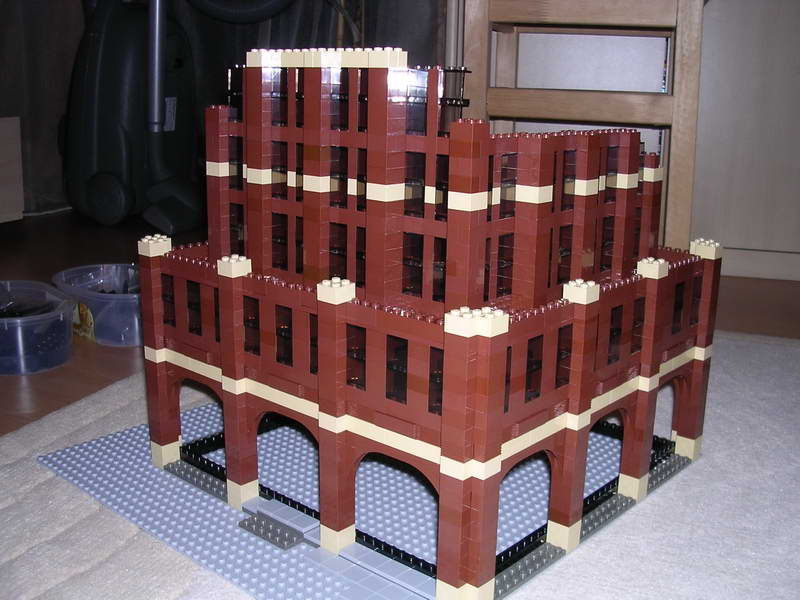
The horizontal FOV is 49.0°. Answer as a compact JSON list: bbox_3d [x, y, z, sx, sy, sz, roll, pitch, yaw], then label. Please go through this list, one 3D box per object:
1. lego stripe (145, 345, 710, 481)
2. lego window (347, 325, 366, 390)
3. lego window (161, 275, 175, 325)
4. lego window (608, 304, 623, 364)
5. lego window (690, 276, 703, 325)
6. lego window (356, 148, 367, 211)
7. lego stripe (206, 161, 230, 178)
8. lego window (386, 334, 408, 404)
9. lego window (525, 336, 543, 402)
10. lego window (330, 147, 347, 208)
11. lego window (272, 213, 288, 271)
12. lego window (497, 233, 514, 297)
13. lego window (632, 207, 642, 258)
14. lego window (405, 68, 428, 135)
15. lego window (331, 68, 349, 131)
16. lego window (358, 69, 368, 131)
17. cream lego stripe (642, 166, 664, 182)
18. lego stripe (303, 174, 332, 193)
[{"bbox_3d":[0.026,0.038,0.683,0.320,0.010,0.320,13,18,40],"label":"lego stripe"},{"bbox_3d":[-0.023,0.033,0.525,0.016,0.038,0.008,13,19,40],"label":"lego window"},{"bbox_3d":[-0.167,0.000,0.647,0.016,0.038,0.007,13,18,40],"label":"lego window"},{"bbox_3d":[0.138,0.023,0.579,0.008,0.038,0.016,13,19,40],"label":"lego window"},{"bbox_3d":[0.223,0.001,0.672,0.008,0.038,0.016,13,19,40],"label":"lego window"},{"bbox_3d":[-0.018,-0.073,0.539,0.016,0.038,0.008,13,19,40],"label":"lego window"},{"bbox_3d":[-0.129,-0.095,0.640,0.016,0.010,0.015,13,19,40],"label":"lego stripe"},{"bbox_3d":[0.001,0.039,0.504,0.016,0.038,0.008,13,19,40],"label":"lego window"},{"bbox_3d":[0.074,0.039,0.509,0.008,0.038,0.016,13,19,40],"label":"lego window"},{"bbox_3d":[-0.036,-0.077,0.553,0.016,0.038,0.007,13,18,40],"label":"lego window"},{"bbox_3d":[-0.079,-0.040,0.602,0.016,0.038,0.007,13,18,40],"label":"lego window"},{"bbox_3d":[0.061,-0.022,0.539,0.008,0.038,0.016,13,19,40],"label":"lego window"},{"bbox_3d":[0.173,-0.051,0.661,0.007,0.038,0.016,13,18,40],"label":"lego window"},{"bbox_3d":[0.012,-0.115,0.512,0.016,0.038,0.007,13,18,40],"label":"lego window"},{"bbox_3d":[-0.035,-0.123,0.542,0.016,0.038,0.008,13,19,40],"label":"lego window"},{"bbox_3d":[-0.017,-0.120,0.527,0.016,0.038,0.007,13,18,40],"label":"lego window"},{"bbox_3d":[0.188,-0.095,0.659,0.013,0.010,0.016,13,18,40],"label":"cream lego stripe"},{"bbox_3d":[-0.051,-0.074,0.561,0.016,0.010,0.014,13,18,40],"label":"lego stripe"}]

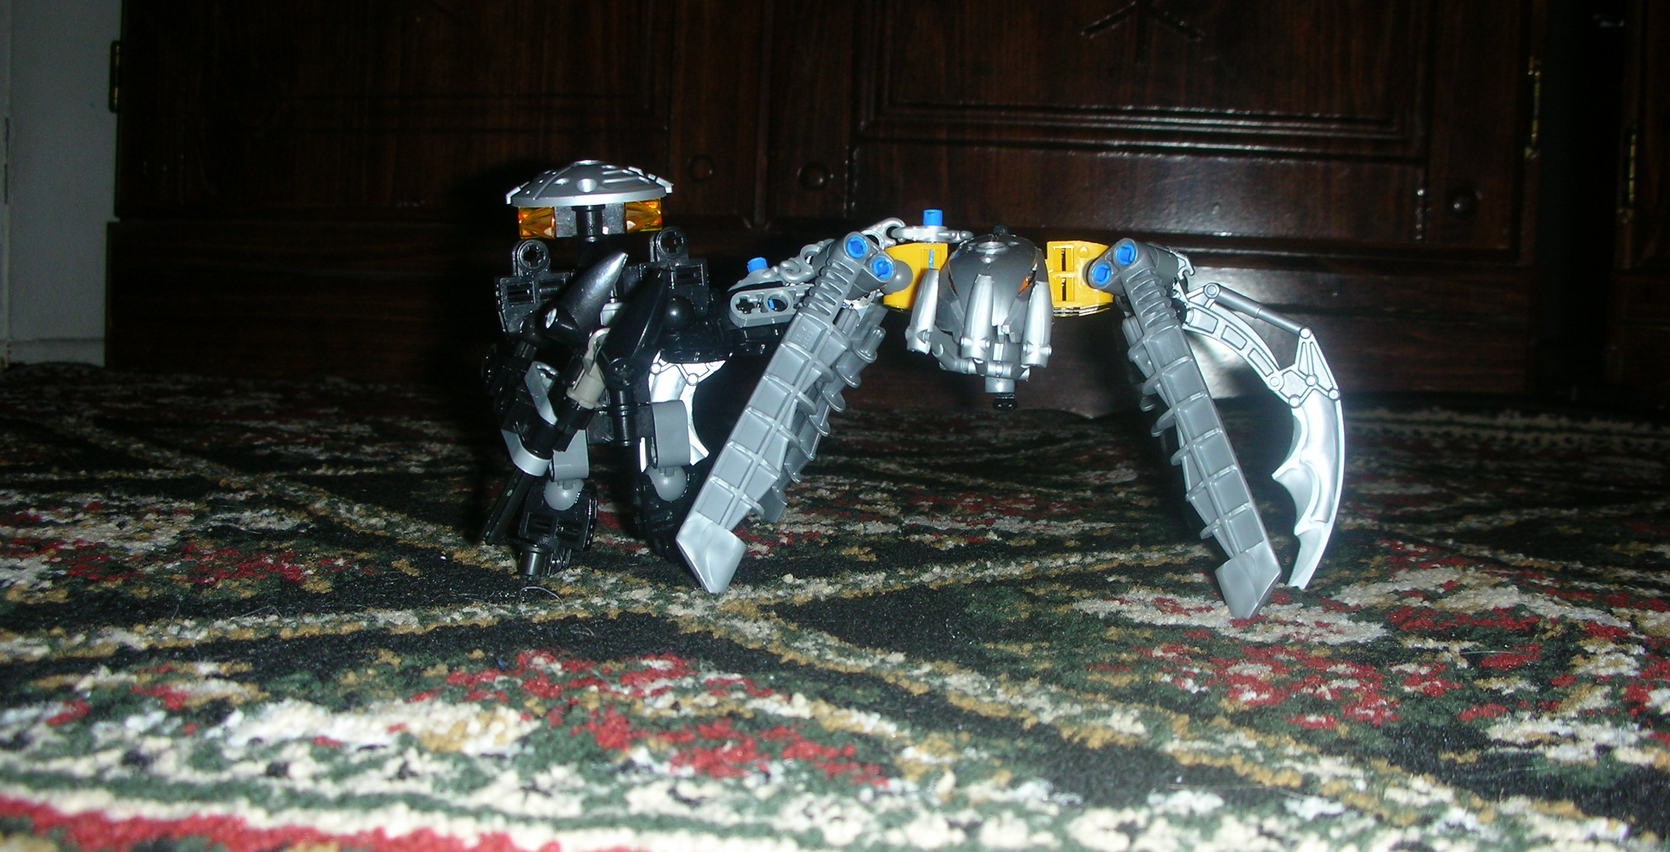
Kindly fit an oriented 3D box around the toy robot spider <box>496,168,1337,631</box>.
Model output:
[{"bbox_3d":[0.024,-0.013,0.429,0.211,0.096,0.136,3,4,5],"label":"toy robot spider"}]

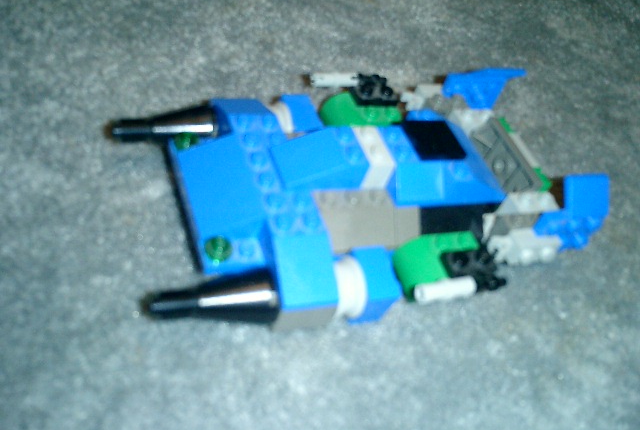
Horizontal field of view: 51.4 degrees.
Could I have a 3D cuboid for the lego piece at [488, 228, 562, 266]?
[{"bbox_3d":[0.061,0.009,0.203,0.021,0.009,0.006,-3,52,-26],"label":"lego piece"}]

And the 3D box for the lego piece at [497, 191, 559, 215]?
[{"bbox_3d":[0.066,-0.001,0.214,0.016,0.011,0.008,-4,52,-26],"label":"lego piece"}]

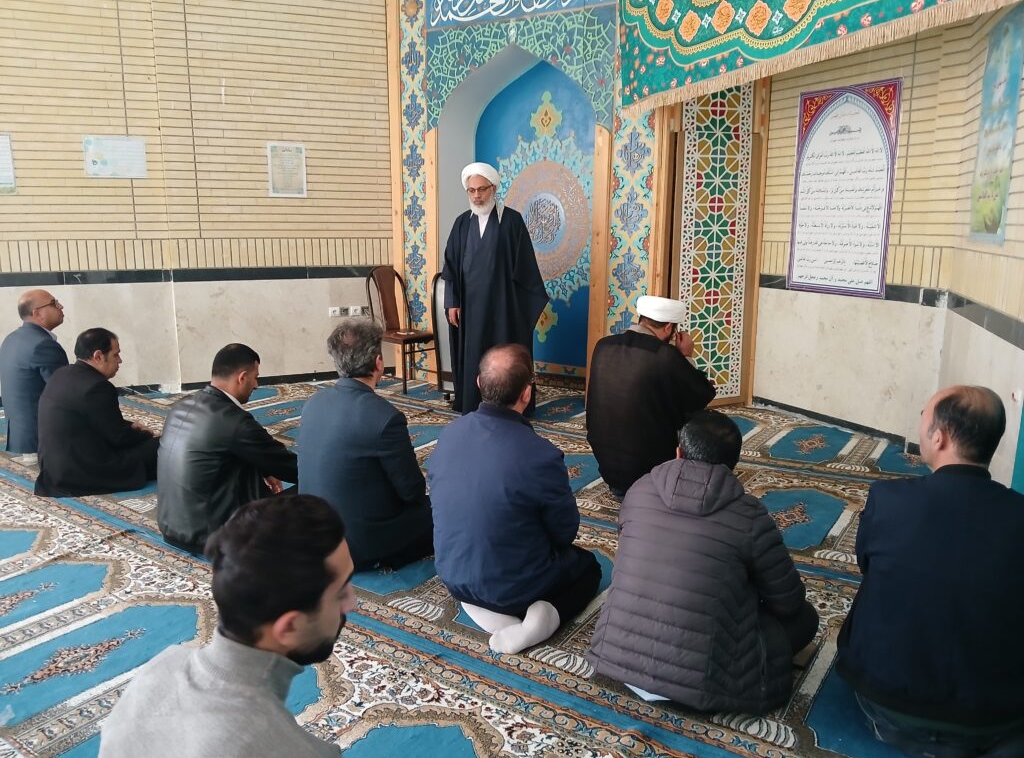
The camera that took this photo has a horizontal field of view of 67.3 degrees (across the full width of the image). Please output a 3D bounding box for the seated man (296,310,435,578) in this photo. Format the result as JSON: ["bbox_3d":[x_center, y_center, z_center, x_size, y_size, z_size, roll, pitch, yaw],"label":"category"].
[{"bbox_3d":[-0.531,0.230,3.057,0.530,0.920,0.680,7,12,35],"label":"seated man"}]

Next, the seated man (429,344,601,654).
[{"bbox_3d":[-0.002,0.322,2.636,0.540,0.890,0.700,7,12,34],"label":"seated man"}]

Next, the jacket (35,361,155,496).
[{"bbox_3d":[-2.151,0.210,3.958,0.540,0.630,0.580,8,13,37],"label":"jacket"}]

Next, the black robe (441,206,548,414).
[{"bbox_3d":[-0.133,-0.499,5.649,0.740,1.460,0.500,4,11,22],"label":"black robe"}]

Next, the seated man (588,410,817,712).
[{"bbox_3d":[0.563,0.452,2.232,0.620,0.780,0.640,7,12,33],"label":"seated man"}]

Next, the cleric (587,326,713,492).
[{"bbox_3d":[0.729,0.134,3.983,0.620,0.800,0.660,7,12,35],"label":"cleric"}]

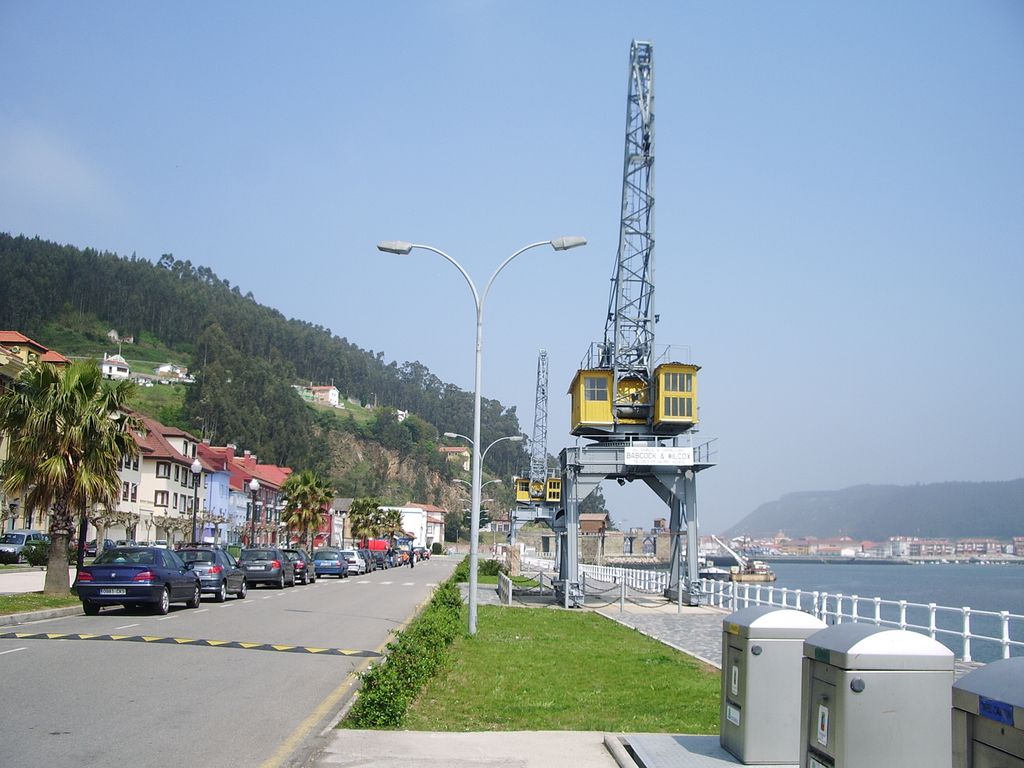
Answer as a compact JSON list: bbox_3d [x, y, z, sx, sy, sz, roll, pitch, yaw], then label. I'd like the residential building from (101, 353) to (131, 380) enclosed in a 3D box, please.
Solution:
[{"bbox_3d":[-139.774,-5.817,365.000,9.300,8.800,7.600,7,-11,-34],"label":"residential building"}]

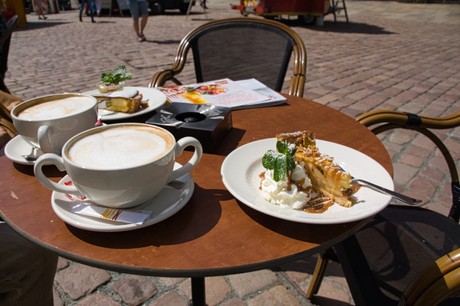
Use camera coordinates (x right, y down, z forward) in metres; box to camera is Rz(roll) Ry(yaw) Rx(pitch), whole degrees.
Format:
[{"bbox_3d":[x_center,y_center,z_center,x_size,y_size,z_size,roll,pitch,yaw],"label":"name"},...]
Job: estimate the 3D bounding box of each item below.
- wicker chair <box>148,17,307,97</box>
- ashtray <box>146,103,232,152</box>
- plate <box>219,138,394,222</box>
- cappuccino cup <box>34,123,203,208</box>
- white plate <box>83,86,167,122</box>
[{"bbox_3d":[-0.001,-0.068,1.389,0.560,0.861,0.580,5,27,6],"label":"wicker chair"},{"bbox_3d":[-0.071,-0.051,0.638,0.121,0.039,0.116,8,28,12],"label":"ashtray"},{"bbox_3d":[0.107,0.033,0.499,0.236,0.024,0.236,1,27,-1],"label":"plate"},{"bbox_3d":[-0.136,0.020,0.440,0.203,0.072,0.131,-6,28,-15],"label":"cappuccino cup"},{"bbox_3d":[-0.250,-0.108,0.758,0.222,0.022,0.222,1,27,-1],"label":"white plate"}]

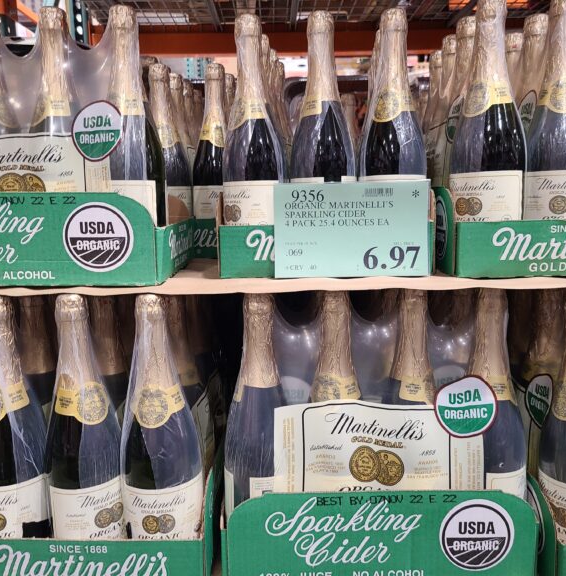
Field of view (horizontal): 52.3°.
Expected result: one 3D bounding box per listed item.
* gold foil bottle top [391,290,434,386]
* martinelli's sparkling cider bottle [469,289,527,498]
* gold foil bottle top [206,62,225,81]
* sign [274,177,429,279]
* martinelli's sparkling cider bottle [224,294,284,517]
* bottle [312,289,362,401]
[{"bbox_3d":[0.143,0.049,0.634,0.044,0.108,0.044,-1,8,0],"label":"gold foil bottle top"},{"bbox_3d":[0.230,0.149,0.644,0.083,0.310,0.083,3,9,30],"label":"martinelli's sparkling cider bottle"},{"bbox_3d":[-0.107,-0.343,0.916,0.031,0.030,0.031,-2,8,-6],"label":"gold foil bottle top"},{"bbox_3d":[0.081,-0.068,0.675,0.181,0.111,0.004,-1,8,5],"label":"sign"},{"bbox_3d":[-0.024,0.153,0.653,0.083,0.310,0.083,-1,8,0],"label":"martinelli's sparkling cider bottle"},{"bbox_3d":[0.061,0.152,0.650,0.083,0.310,0.083,1,8,17],"label":"bottle"}]

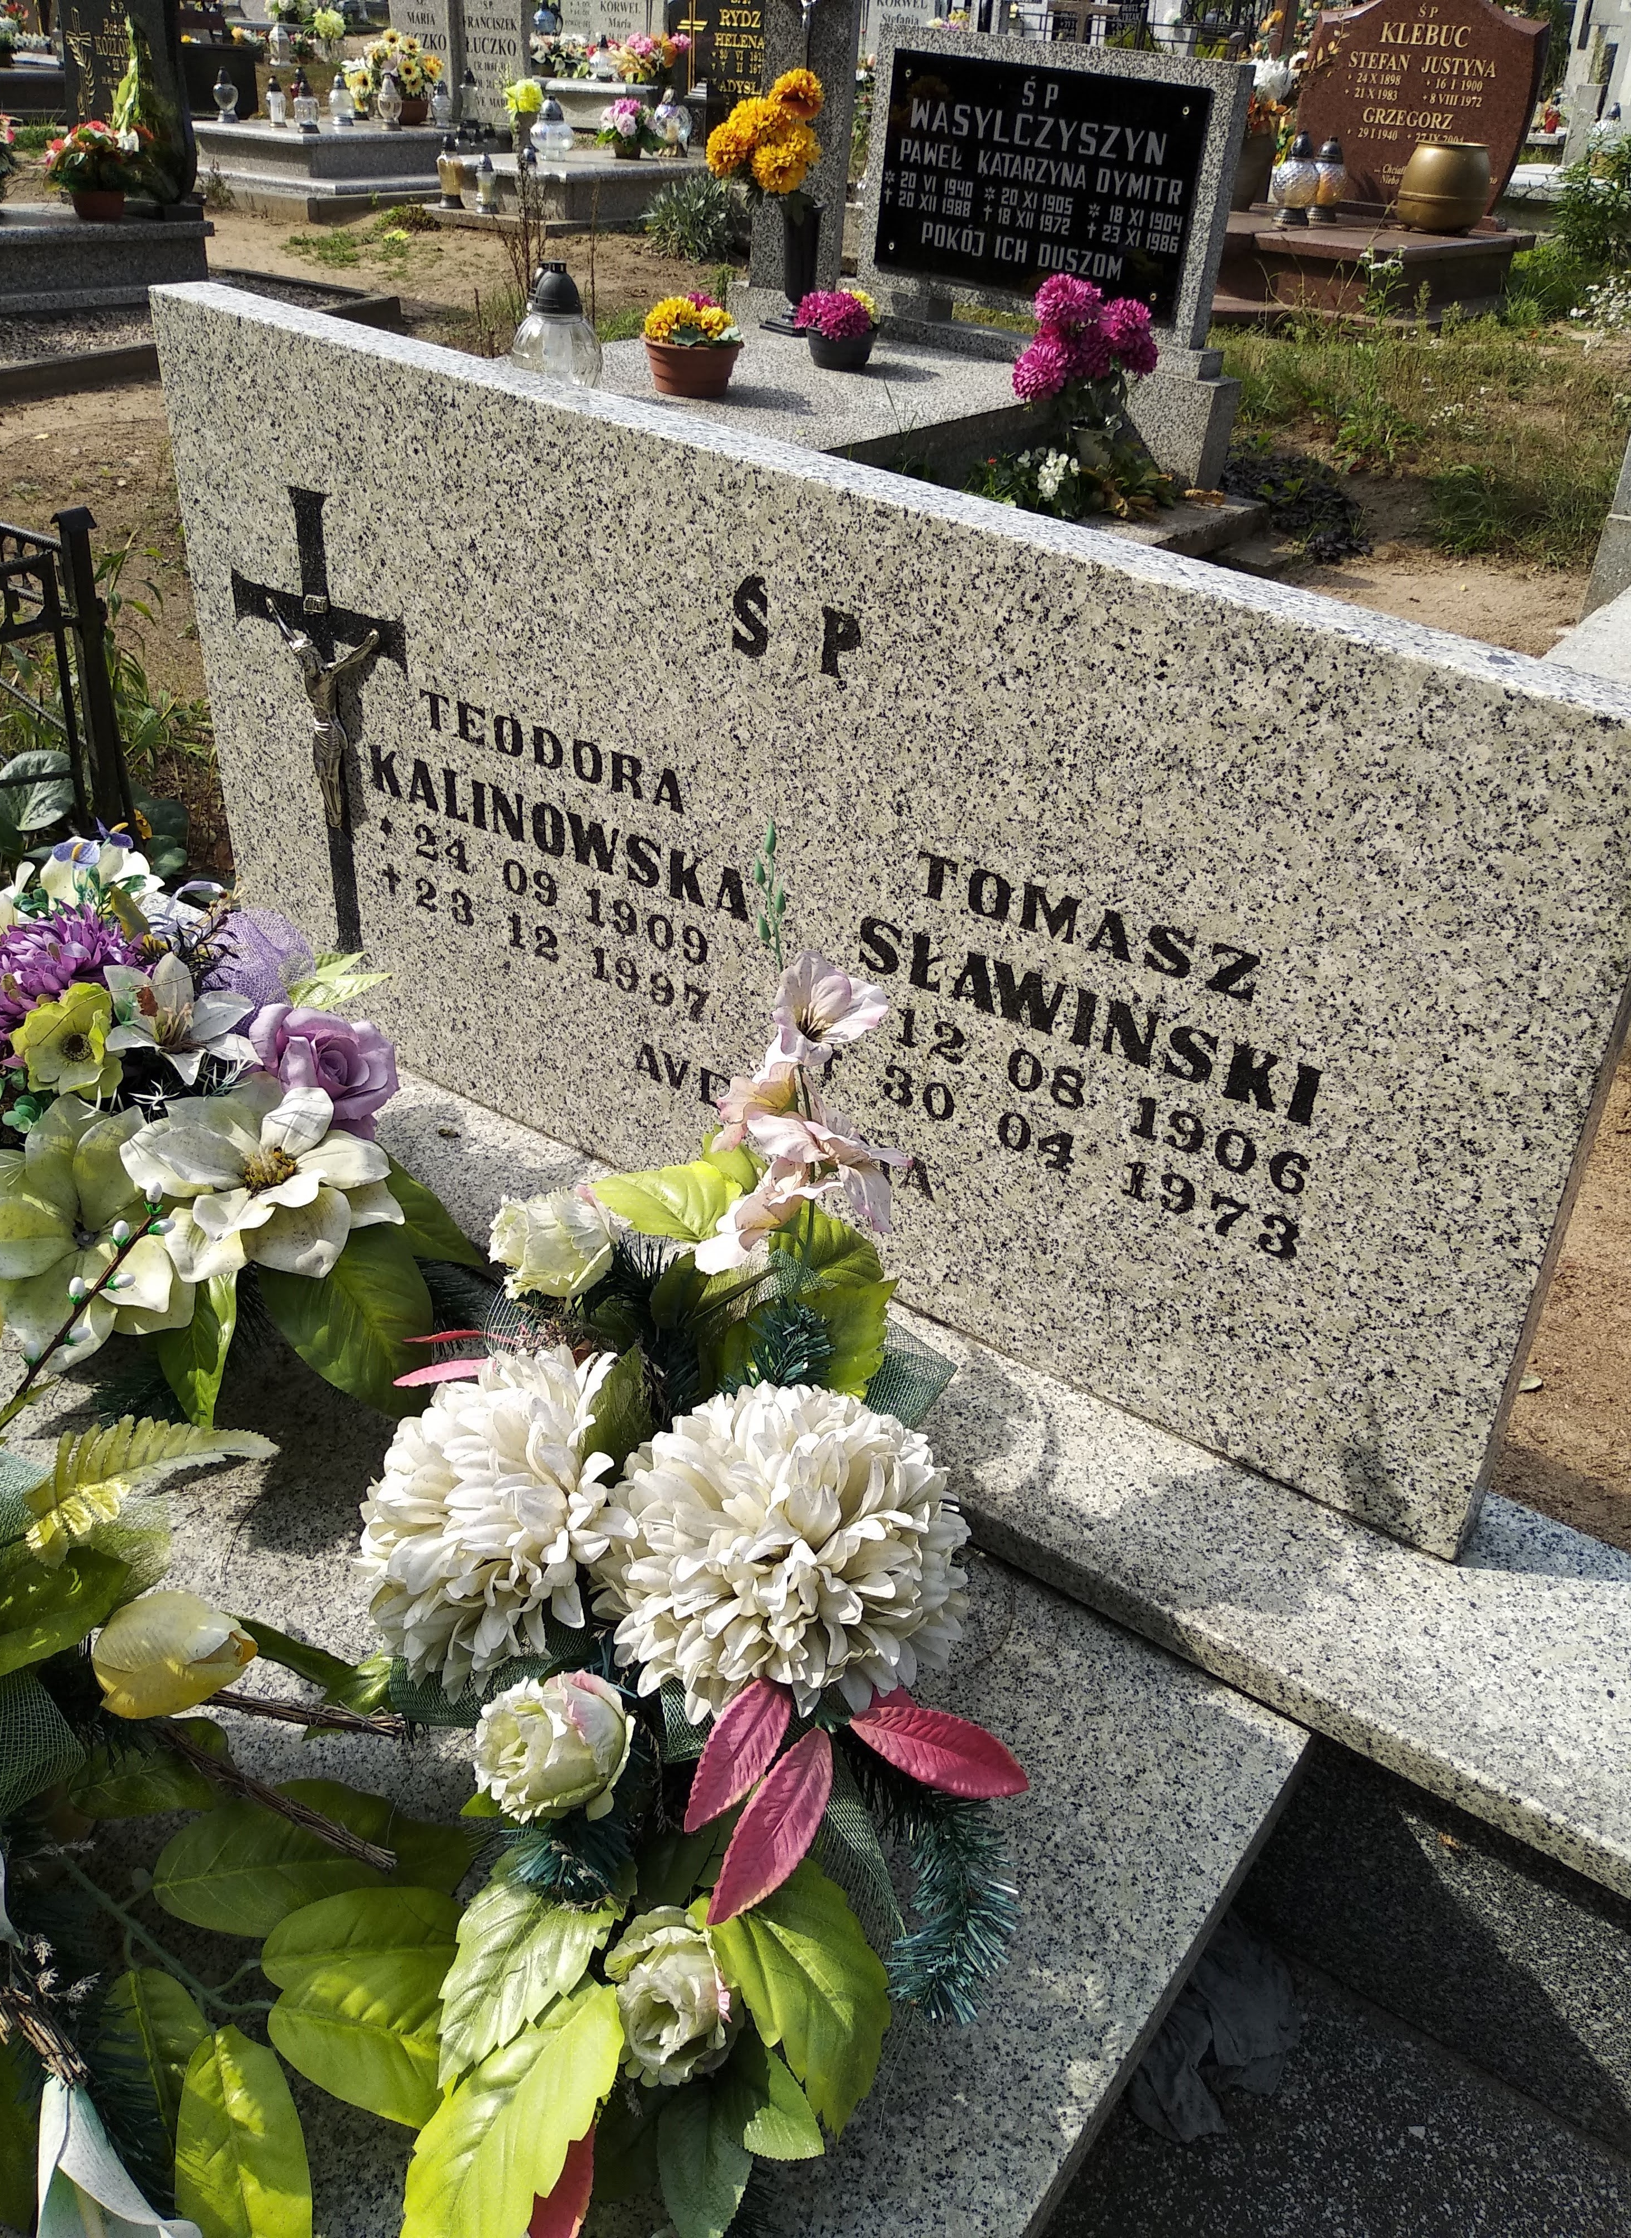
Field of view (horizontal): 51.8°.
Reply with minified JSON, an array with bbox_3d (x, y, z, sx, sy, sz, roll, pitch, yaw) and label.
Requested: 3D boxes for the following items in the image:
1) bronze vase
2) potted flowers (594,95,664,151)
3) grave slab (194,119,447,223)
[{"bbox_3d":[2.698,-4.008,7.235,0.375,0.335,0.375,14,36,13],"label":"bronze vase"},{"bbox_3d":[-0.920,-4.921,8.308,0.310,0.270,0.280,0,35,-6],"label":"potted flowers"},{"bbox_3d":[-2.323,-4.788,8.456,1.000,0.370,1.500,23,39,25],"label":"grave slab"}]

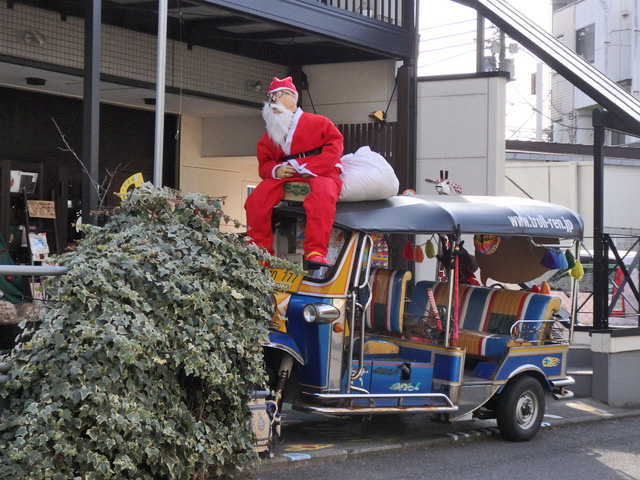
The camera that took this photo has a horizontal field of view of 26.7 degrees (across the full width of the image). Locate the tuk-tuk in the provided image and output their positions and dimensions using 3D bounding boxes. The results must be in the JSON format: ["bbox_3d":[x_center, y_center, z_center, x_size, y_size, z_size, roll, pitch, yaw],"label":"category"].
[{"bbox_3d":[0.501,0.554,9.948,1.440,1.840,3.000,5,2,44],"label":"tuk-tuk"}]

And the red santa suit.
[{"bbox_3d":[-0.183,-0.397,9.310,0.620,1.050,0.600,0,-1,38],"label":"red santa suit"}]

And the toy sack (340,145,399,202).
[{"bbox_3d":[0.330,-0.476,9.800,0.460,0.420,0.480,0,-2,44],"label":"toy sack"}]

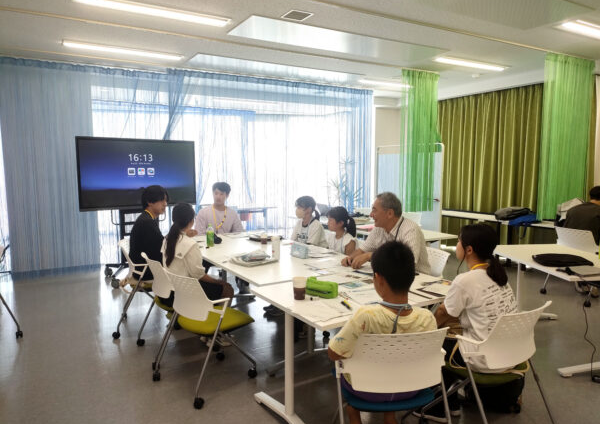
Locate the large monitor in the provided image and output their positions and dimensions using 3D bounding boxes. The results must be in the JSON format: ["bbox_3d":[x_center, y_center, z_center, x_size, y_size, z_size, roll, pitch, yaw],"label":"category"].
[{"bbox_3d":[-2.157,-0.516,6.351,1.630,0.926,0.090,-5,7,-42],"label":"large monitor"}]

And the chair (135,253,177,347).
[{"bbox_3d":[-0.969,0.714,3.754,0.580,0.820,0.560,-4,7,-34],"label":"chair"}]

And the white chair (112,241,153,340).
[{"bbox_3d":[-1.444,0.695,4.459,0.580,0.800,0.580,-1,5,-16],"label":"white chair"}]

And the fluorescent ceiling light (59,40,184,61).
[{"bbox_3d":[-1.898,-1.739,5.135,1.260,0.080,0.210,-3,6,-30],"label":"fluorescent ceiling light"}]

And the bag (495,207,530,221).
[{"bbox_3d":[3.372,0.025,7.452,0.320,0.190,0.480,-3,6,-30],"label":"bag"}]

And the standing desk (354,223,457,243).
[{"bbox_3d":[1.256,0.607,6.085,0.880,0.700,1.300,-3,6,-30],"label":"standing desk"}]

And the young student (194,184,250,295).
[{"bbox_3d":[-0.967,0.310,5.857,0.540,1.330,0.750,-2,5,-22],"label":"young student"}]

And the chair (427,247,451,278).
[{"bbox_3d":[0.981,0.716,4.223,0.580,0.800,0.580,-2,6,-24],"label":"chair"}]

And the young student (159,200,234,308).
[{"bbox_3d":[-0.859,0.520,3.845,0.680,1.190,0.450,-4,7,-35],"label":"young student"}]

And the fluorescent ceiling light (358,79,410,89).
[{"bbox_3d":[1.341,-1.940,7.210,1.260,0.080,0.220,-3,6,-29],"label":"fluorescent ceiling light"}]

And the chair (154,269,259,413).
[{"bbox_3d":[-0.660,0.798,3.289,0.580,0.810,0.580,-5,7,-44],"label":"chair"}]

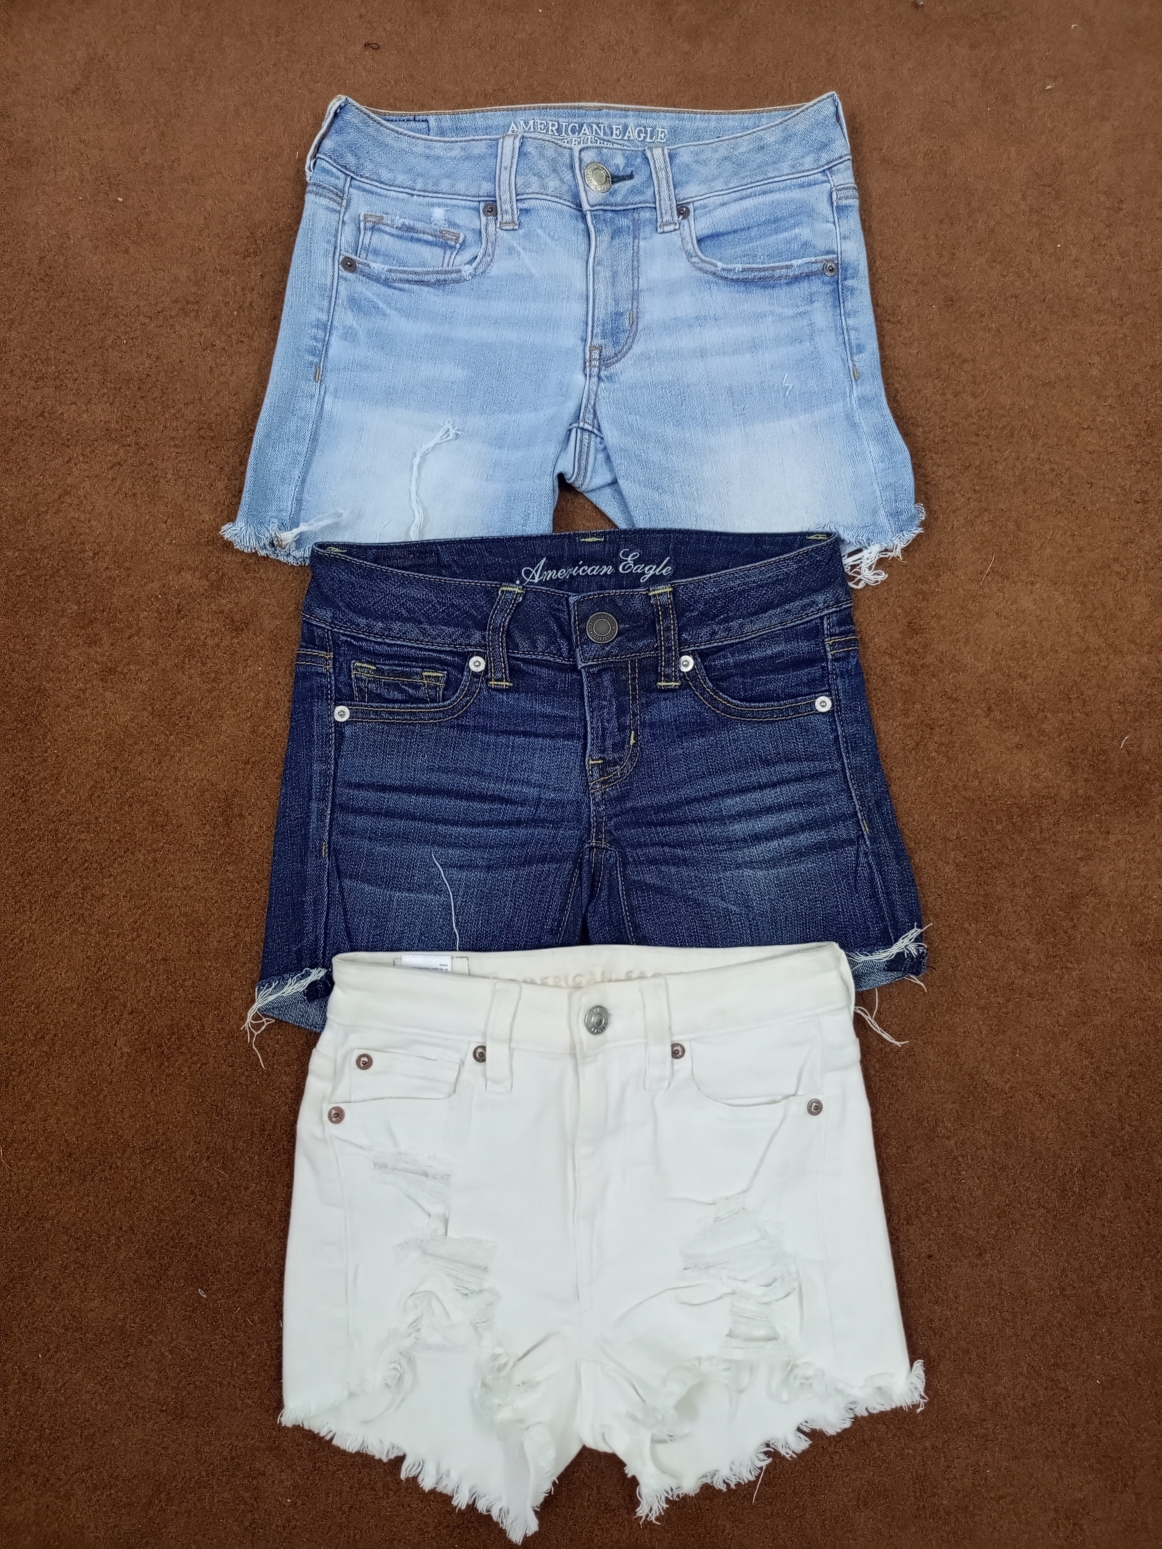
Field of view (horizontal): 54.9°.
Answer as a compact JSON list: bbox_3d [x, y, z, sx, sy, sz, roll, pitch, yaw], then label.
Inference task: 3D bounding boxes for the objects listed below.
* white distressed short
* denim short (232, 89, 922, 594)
[{"bbox_3d":[0.013,0.268,0.653,0.371,0.040,0.331,0,83,0],"label":"white distressed short"},{"bbox_3d":[-0.004,-0.282,0.725,0.442,0.035,0.341,0,83,0],"label":"denim short"}]

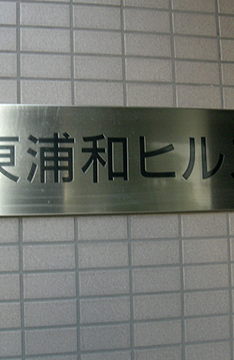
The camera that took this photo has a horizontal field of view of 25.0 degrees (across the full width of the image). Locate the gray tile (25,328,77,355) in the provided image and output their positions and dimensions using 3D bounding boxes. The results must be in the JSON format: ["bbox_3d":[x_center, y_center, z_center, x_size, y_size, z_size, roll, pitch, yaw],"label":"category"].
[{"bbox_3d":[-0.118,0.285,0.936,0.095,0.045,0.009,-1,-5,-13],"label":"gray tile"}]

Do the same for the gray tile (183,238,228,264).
[{"bbox_3d":[0.172,0.136,1.020,0.095,0.045,0.008,0,-5,-13],"label":"gray tile"}]

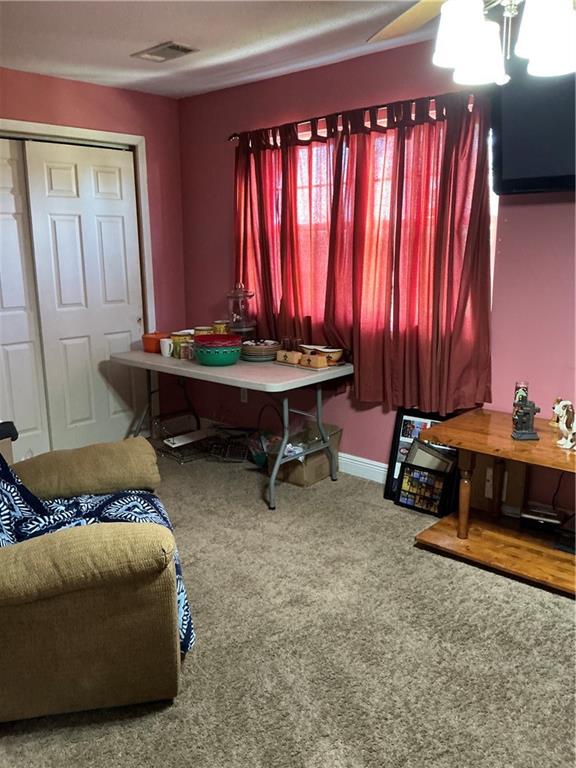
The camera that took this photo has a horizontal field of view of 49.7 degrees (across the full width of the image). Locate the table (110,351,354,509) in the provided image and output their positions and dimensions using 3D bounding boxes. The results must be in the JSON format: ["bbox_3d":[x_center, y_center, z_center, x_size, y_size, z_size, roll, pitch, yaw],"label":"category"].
[{"bbox_3d":[-0.391,0.197,4.036,1.510,0.737,0.765,11,18,41],"label":"table"}]

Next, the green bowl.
[{"bbox_3d":[-0.423,-0.183,3.764,0.278,0.128,0.278,-1,13,0],"label":"green bowl"}]

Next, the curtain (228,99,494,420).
[{"bbox_3d":[0.348,-0.703,3.617,1.780,1.630,0.150,11,18,41],"label":"curtain"}]

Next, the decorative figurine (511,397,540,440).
[{"bbox_3d":[1.102,0.156,2.881,0.113,0.197,0.078,0,13,3],"label":"decorative figurine"}]

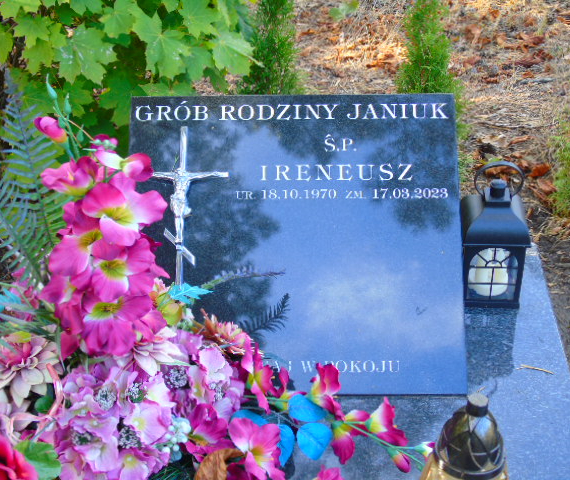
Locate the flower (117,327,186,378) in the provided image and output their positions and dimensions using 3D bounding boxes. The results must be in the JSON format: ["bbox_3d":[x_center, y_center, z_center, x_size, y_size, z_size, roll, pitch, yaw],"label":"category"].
[{"bbox_3d":[-0.214,0.175,1.580,0.102,0.055,0.090,-12,78,-15],"label":"flower"}]

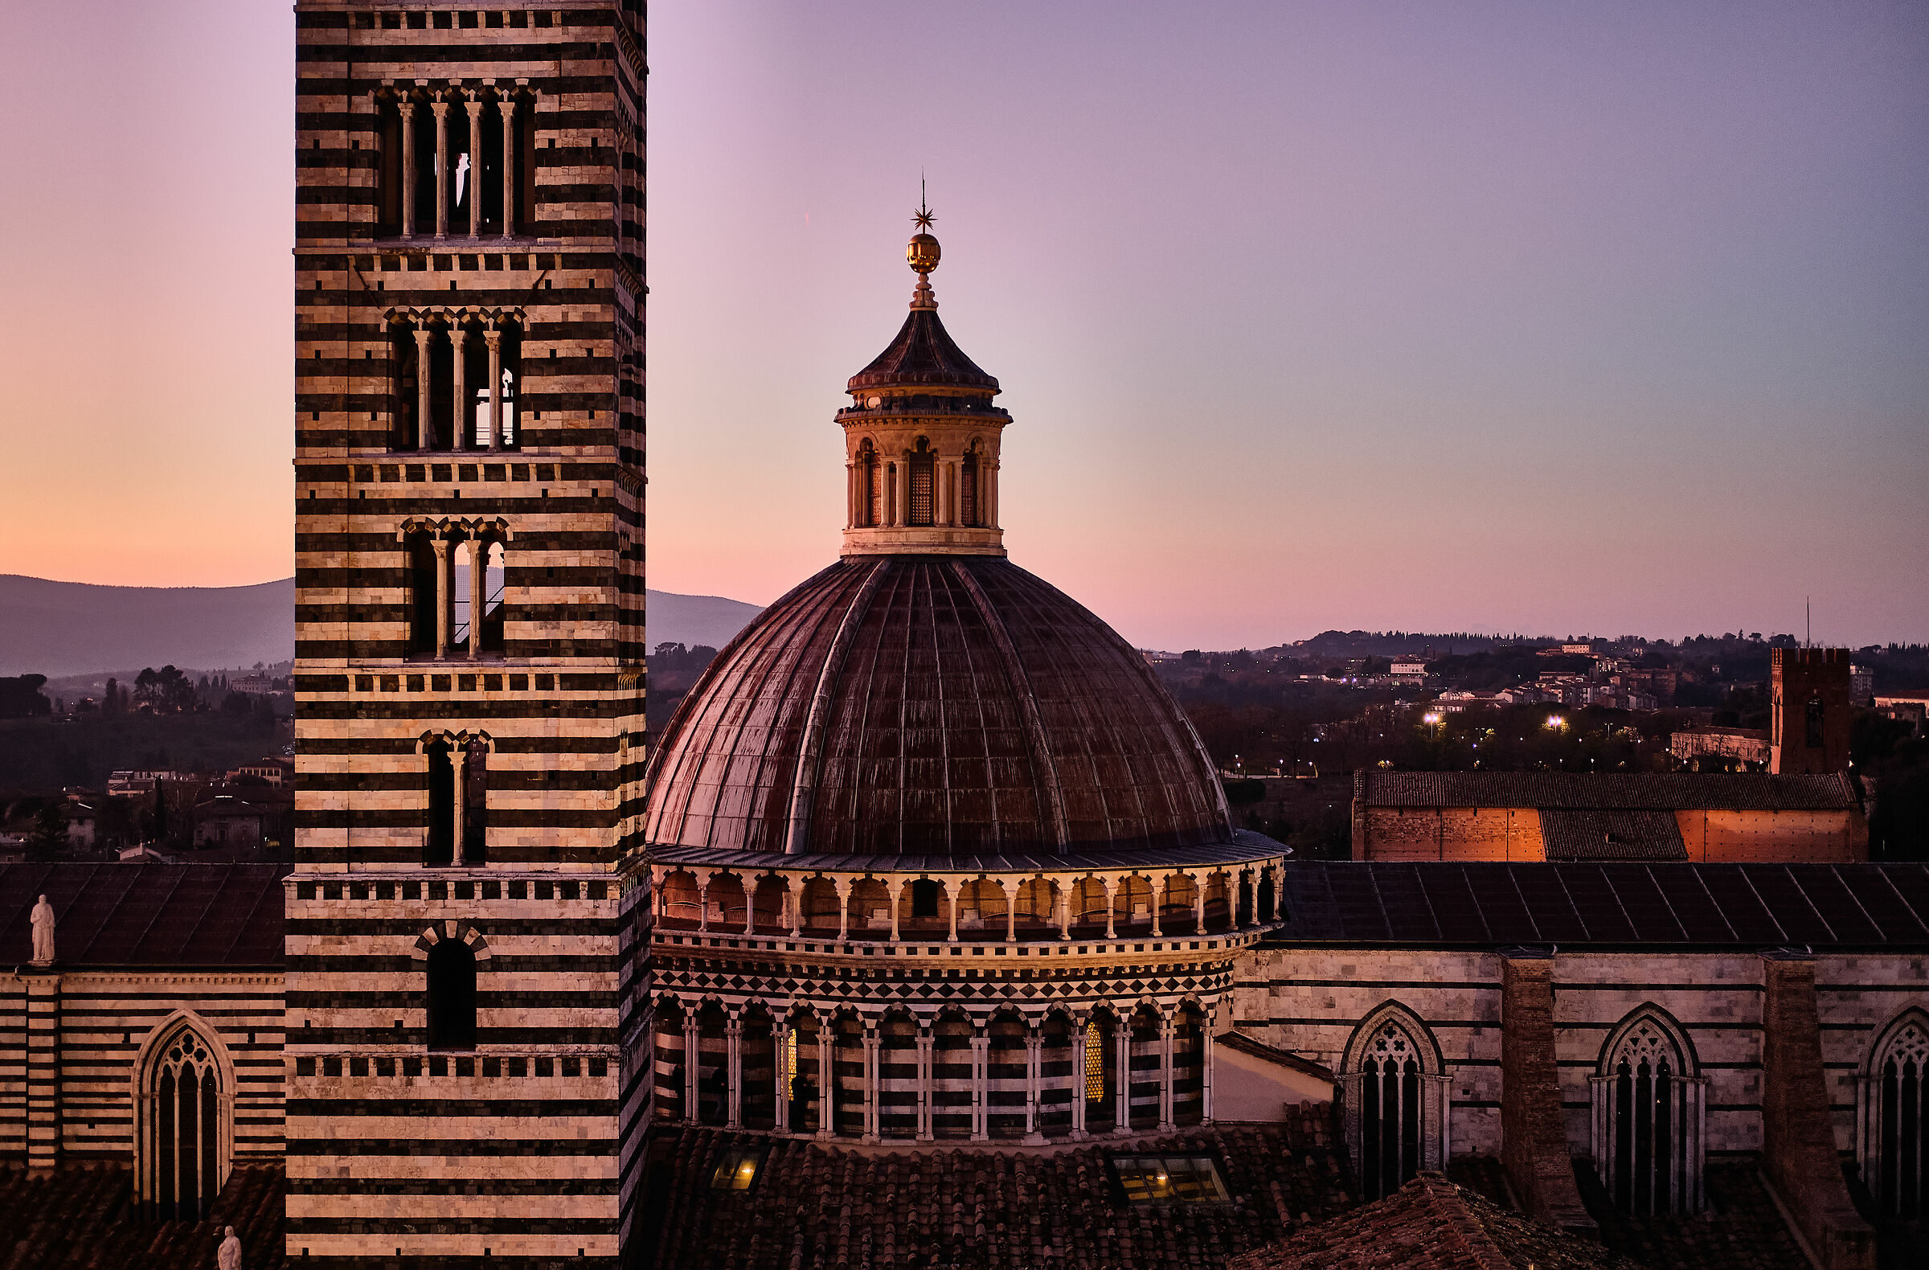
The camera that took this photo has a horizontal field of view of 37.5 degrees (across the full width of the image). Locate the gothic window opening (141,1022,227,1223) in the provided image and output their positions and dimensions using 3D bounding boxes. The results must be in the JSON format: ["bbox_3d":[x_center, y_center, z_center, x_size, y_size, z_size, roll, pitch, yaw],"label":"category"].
[{"bbox_3d":[-22.322,13.946,81.200,2.500,5.750,0.500,0,0,2],"label":"gothic window opening"}]

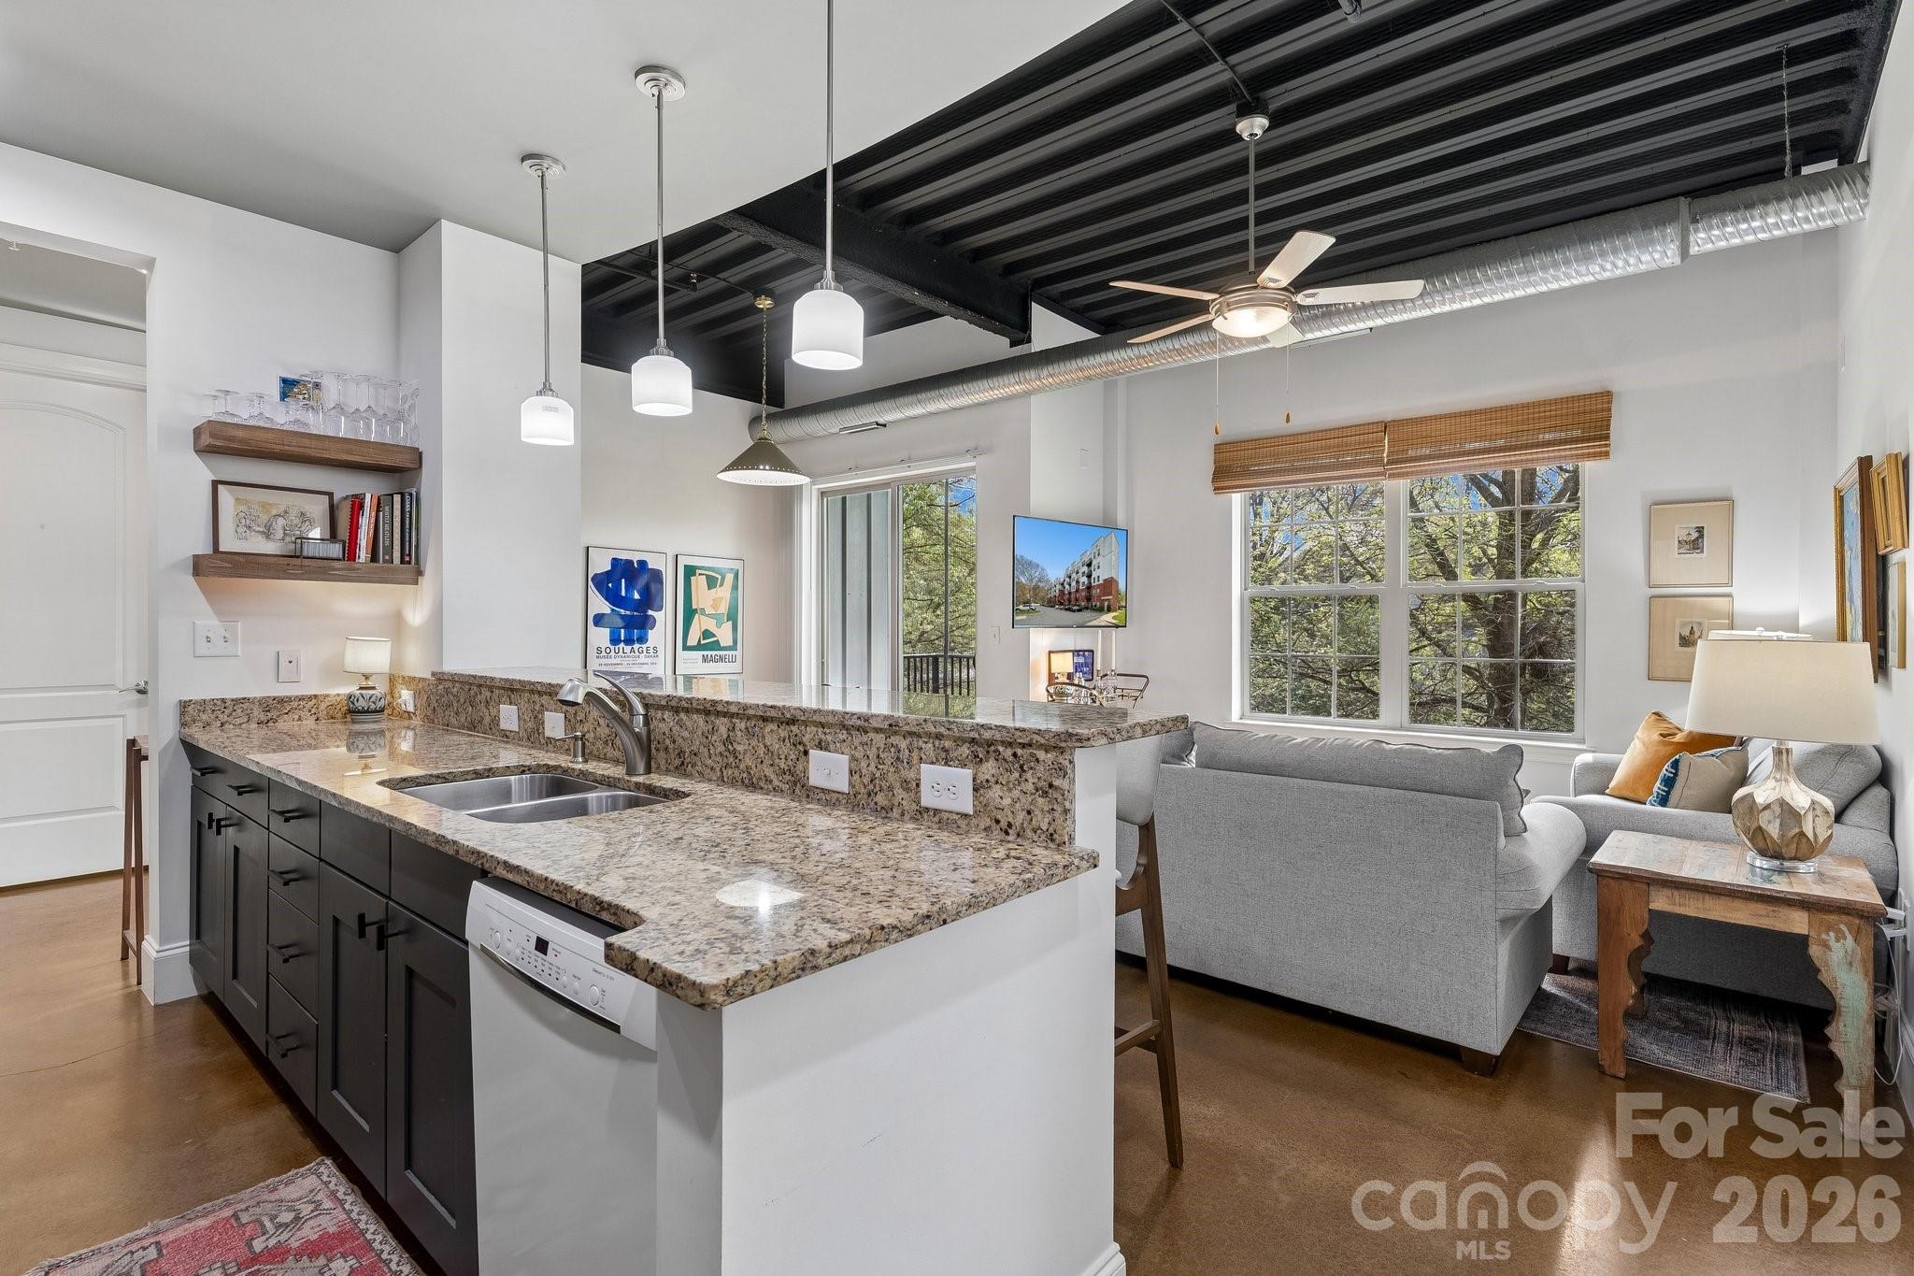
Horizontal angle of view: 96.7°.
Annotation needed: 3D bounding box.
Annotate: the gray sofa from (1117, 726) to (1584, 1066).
[{"bbox_3d":[1.150,0.785,3.410,2.100,0.940,0.950,0,0,41],"label":"gray sofa"}]

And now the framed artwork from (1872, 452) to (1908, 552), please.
[{"bbox_3d":[2.590,-0.364,2.360,0.035,0.252,0.330,-5,-3,42],"label":"framed artwork"}]

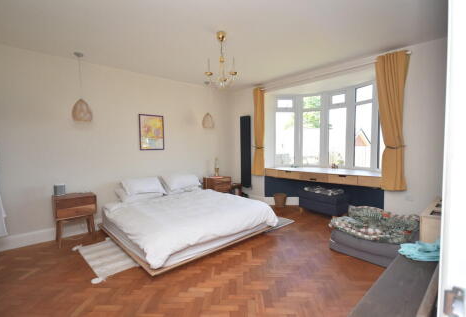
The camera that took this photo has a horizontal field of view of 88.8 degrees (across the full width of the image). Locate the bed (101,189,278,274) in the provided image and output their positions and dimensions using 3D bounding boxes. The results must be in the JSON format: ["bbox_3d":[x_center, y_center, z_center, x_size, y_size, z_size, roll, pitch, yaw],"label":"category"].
[{"bbox_3d":[-0.743,0.906,3.690,1.963,0.435,2.034,-4,4,-42],"label":"bed"}]

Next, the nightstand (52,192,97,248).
[{"bbox_3d":[-2.240,0.844,3.374,0.468,0.654,0.435,-4,4,-42],"label":"nightstand"}]

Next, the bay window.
[{"bbox_3d":[1.797,-0.553,4.529,0.598,1.560,2.158,-4,4,-42],"label":"bay window"}]

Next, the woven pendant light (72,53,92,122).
[{"bbox_3d":[-2.140,-0.996,3.345,0.251,0.945,0.251,-4,4,-42],"label":"woven pendant light"}]

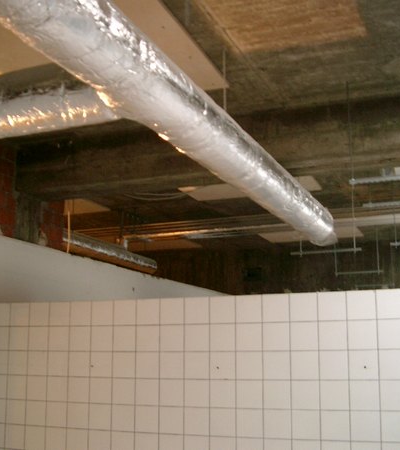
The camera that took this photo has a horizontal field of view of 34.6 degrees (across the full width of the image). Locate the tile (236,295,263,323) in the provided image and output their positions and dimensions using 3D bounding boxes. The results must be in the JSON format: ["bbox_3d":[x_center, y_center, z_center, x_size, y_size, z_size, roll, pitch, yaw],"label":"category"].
[{"bbox_3d":[0.264,0.456,3.484,0.150,0.150,0.009,-5,-13,21],"label":"tile"}]

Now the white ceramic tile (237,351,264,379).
[{"bbox_3d":[0.265,0.754,3.446,0.150,0.150,0.010,-5,-13,21],"label":"white ceramic tile"}]

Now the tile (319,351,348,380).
[{"bbox_3d":[0.685,0.717,3.281,0.150,0.150,0.010,-5,-13,21],"label":"tile"}]

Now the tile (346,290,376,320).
[{"bbox_3d":[0.821,0.407,3.261,0.150,0.150,0.008,-5,-13,21],"label":"tile"}]

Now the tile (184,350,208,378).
[{"bbox_3d":[-0.017,0.772,3.526,0.150,0.150,0.008,-5,-13,21],"label":"tile"}]

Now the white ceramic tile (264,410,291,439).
[{"bbox_3d":[0.402,1.033,3.329,0.150,0.150,0.010,-5,-13,21],"label":"white ceramic tile"}]

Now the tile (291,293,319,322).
[{"bbox_3d":[0.553,0.439,3.426,0.150,0.150,0.010,-5,-13,21],"label":"tile"}]

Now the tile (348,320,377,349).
[{"bbox_3d":[0.831,0.560,3.280,0.150,0.150,0.009,-5,-13,21],"label":"tile"}]

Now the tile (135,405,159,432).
[{"bbox_3d":[-0.300,1.091,3.606,0.150,0.150,0.010,-5,-13,21],"label":"tile"}]

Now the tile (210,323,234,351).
[{"bbox_3d":[0.123,0.615,3.508,0.150,0.150,0.009,-5,-13,21],"label":"tile"}]

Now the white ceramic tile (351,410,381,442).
[{"bbox_3d":[0.818,0.993,3.167,0.150,0.150,0.010,-5,-13,21],"label":"white ceramic tile"}]

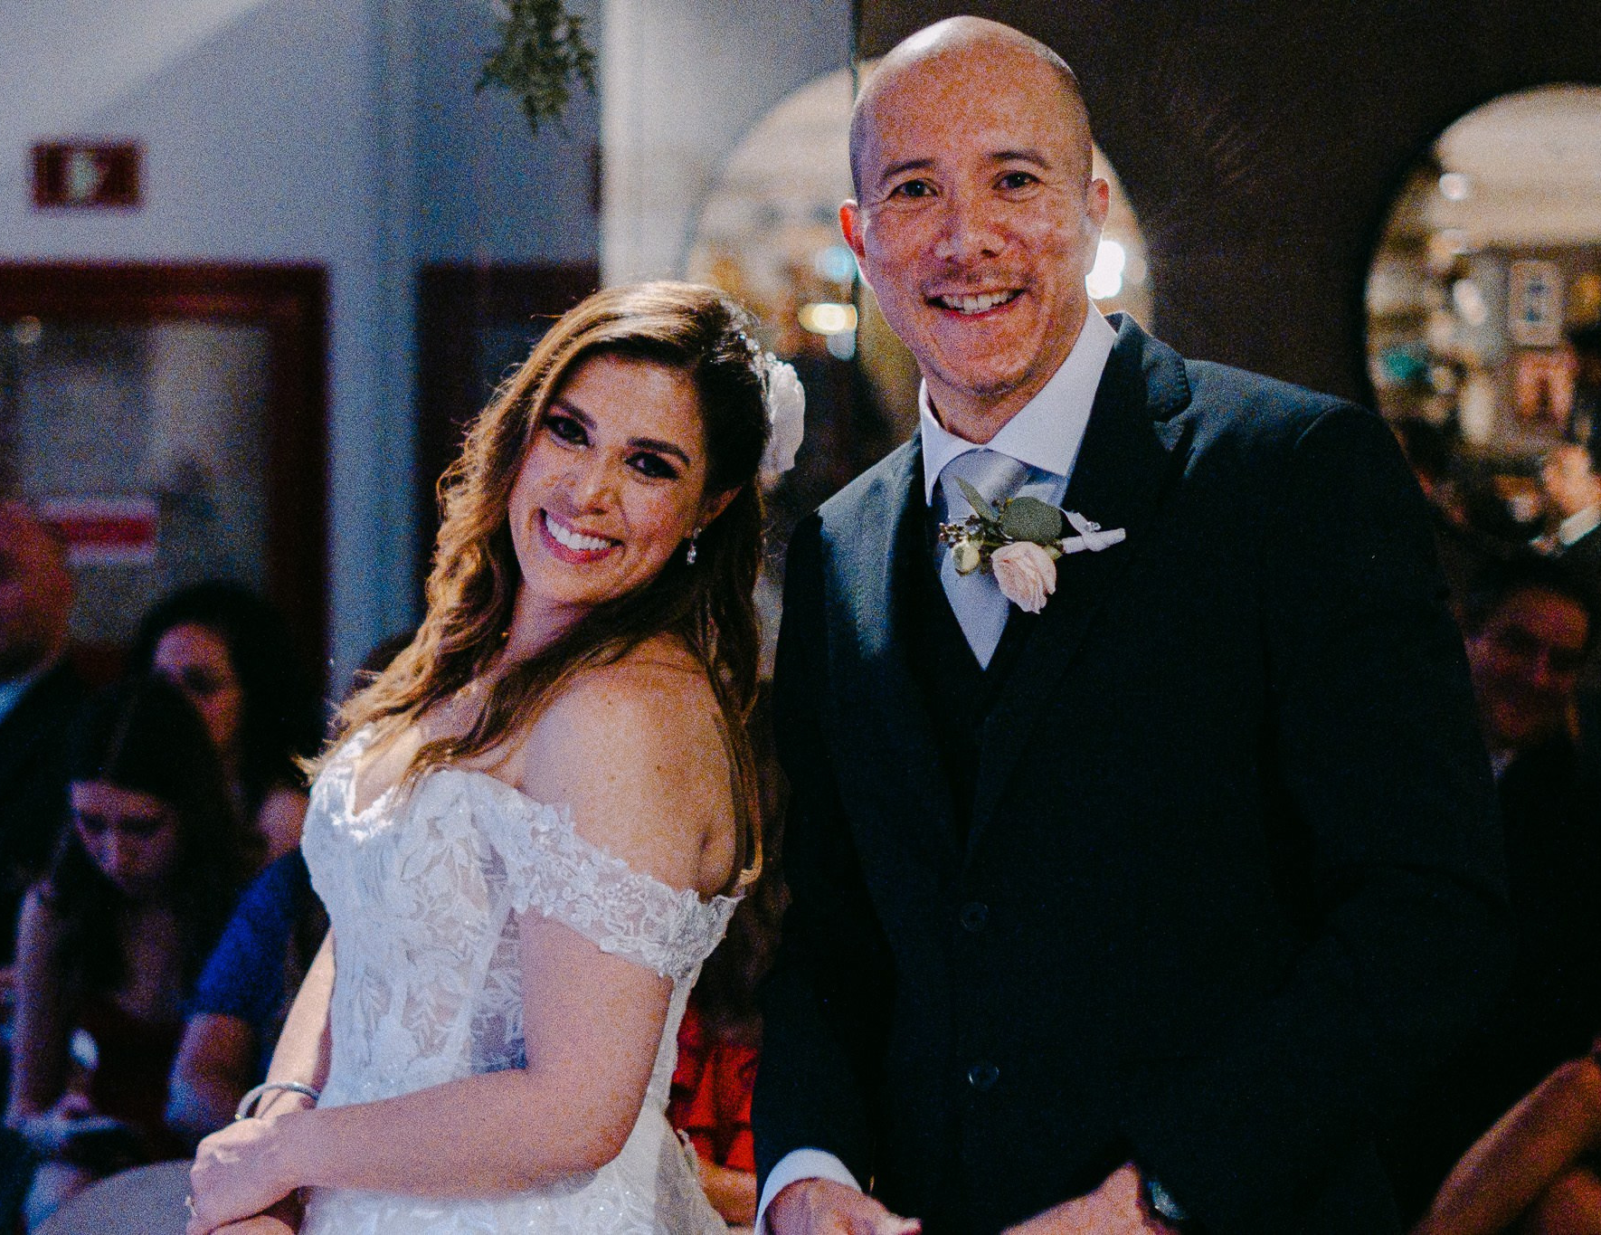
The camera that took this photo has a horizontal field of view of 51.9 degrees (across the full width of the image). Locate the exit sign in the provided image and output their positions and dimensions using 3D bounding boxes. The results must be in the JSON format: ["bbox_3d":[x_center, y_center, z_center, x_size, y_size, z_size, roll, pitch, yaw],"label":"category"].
[{"bbox_3d":[-1.735,-1.077,4.000,0.262,0.162,0.040,0,1,-1],"label":"exit sign"}]

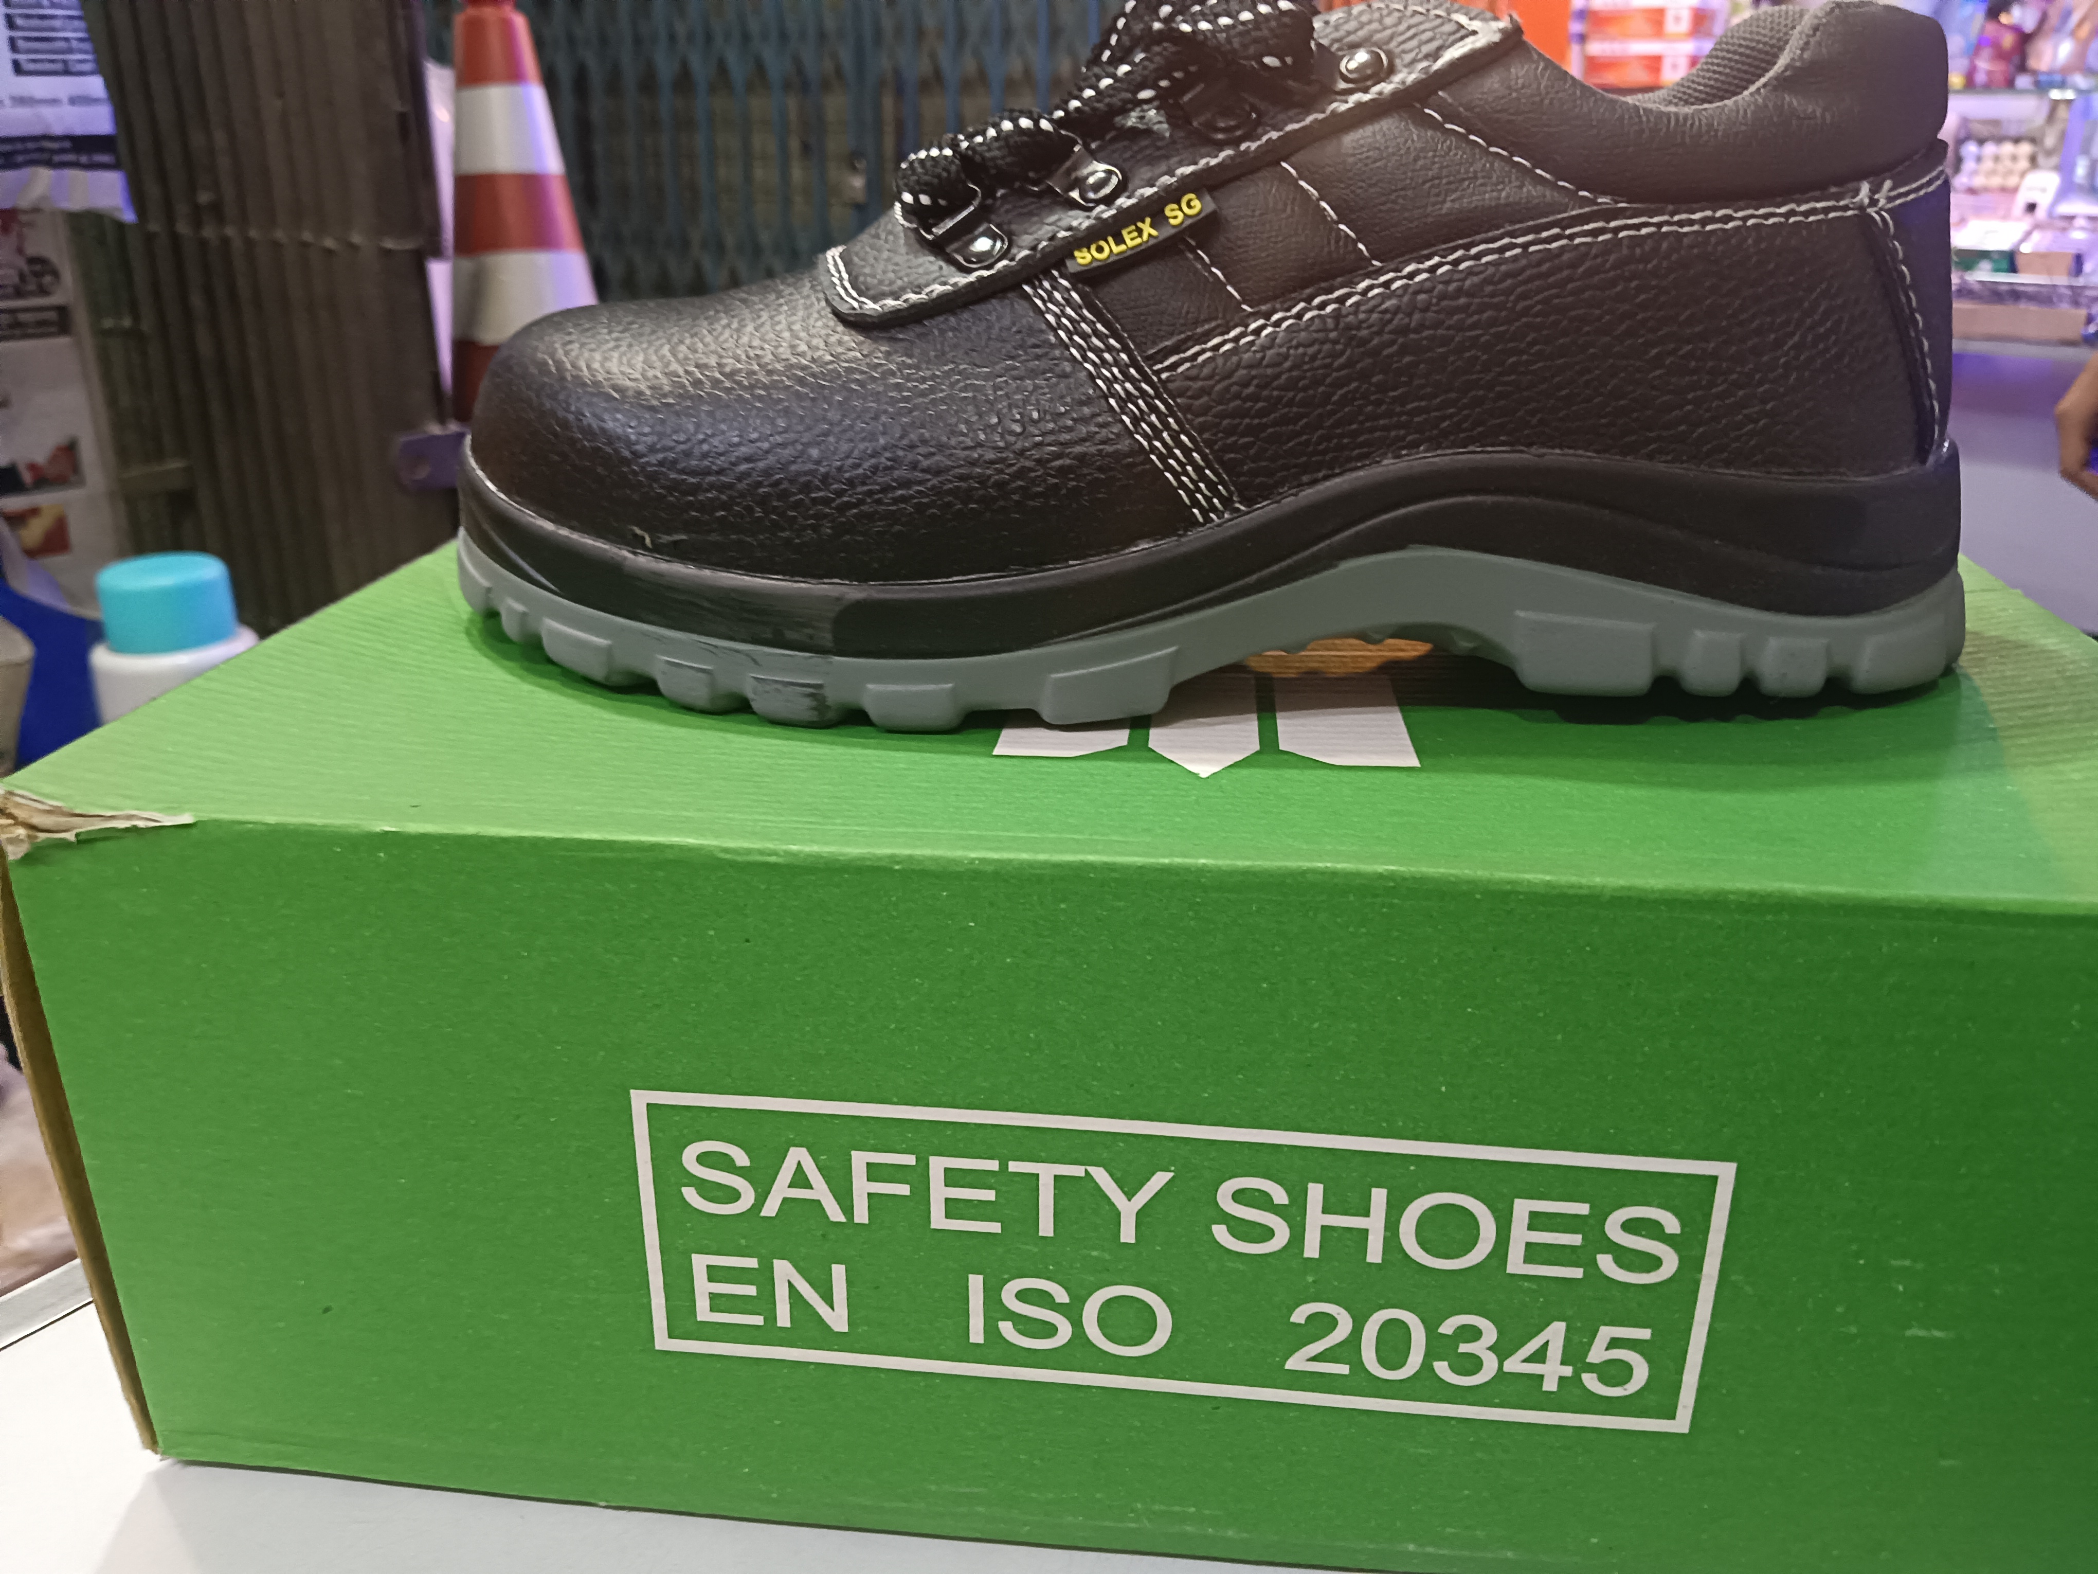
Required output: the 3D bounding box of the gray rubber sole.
[{"bbox_3d":[0.025,-0.044,0.296,0.288,0.033,0.106,1,23,3],"label":"gray rubber sole"}]

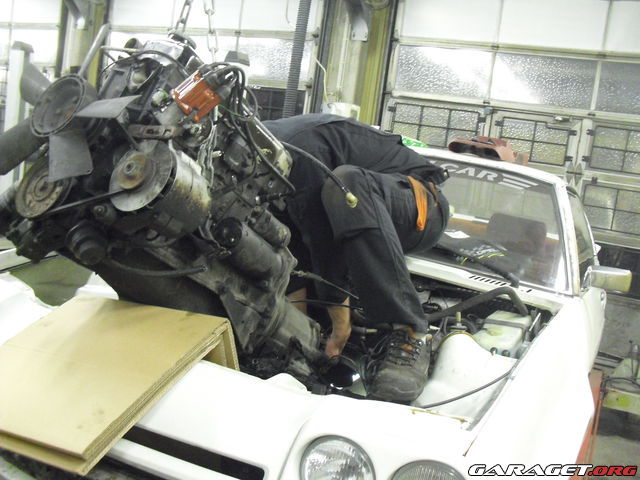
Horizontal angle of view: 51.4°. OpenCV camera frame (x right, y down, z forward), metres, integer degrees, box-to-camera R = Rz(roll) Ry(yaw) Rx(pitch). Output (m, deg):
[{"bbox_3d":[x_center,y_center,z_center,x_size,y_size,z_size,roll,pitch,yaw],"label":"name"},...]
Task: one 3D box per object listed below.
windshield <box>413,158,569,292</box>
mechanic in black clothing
[{"bbox_3d":[0.391,-0.131,2.817,1.360,0.130,0.640,10,48,25],"label":"windshield"},{"bbox_3d":[0.067,0.035,2.100,0.680,0.840,0.680,6,5,-19],"label":"mechanic in black clothing"}]

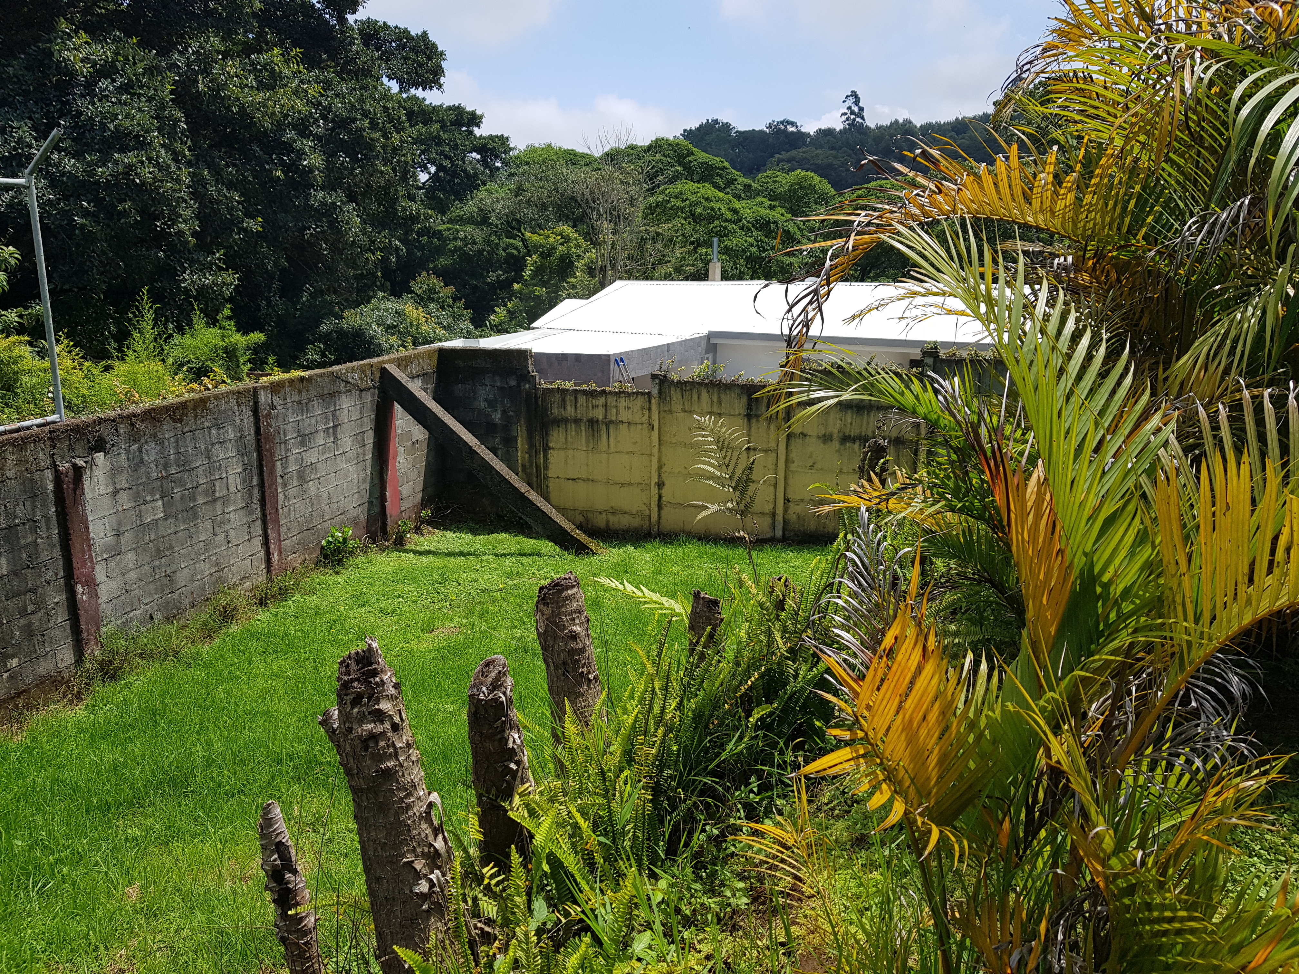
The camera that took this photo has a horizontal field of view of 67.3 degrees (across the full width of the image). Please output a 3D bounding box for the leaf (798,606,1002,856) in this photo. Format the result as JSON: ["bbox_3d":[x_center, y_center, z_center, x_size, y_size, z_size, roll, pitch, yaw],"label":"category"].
[{"bbox_3d":[0.756,0.732,2.950,0.560,0.680,0.360,3,13,15],"label":"leaf"}]

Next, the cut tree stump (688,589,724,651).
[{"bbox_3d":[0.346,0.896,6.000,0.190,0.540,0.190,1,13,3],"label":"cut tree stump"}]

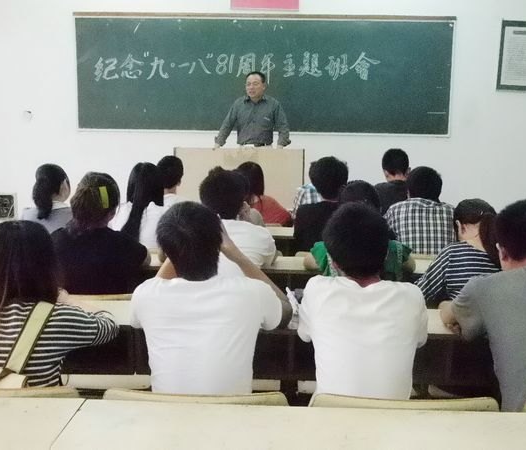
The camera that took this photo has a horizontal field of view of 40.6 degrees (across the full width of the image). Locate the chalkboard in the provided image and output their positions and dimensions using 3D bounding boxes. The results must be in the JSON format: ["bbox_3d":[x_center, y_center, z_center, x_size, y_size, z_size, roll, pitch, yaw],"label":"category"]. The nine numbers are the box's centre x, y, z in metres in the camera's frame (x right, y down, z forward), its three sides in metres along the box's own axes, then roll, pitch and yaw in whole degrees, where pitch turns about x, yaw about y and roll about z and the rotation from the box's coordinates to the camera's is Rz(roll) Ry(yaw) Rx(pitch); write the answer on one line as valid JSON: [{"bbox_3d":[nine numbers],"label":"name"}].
[{"bbox_3d":[0.006,-1.526,7.271,3.878,1.198,0.060,1,9,1],"label":"chalkboard"}]

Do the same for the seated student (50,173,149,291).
[{"bbox_3d":[-0.697,0.377,3.232,0.470,1.240,0.780,1,9,1],"label":"seated student"}]

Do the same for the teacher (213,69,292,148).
[{"bbox_3d":[-0.093,-0.542,6.522,0.695,1.700,0.420,1,9,1],"label":"teacher"}]

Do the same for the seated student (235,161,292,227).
[{"bbox_3d":[-0.046,0.125,5.054,0.470,1.165,0.780,0,9,-4],"label":"seated student"}]

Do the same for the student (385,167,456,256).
[{"bbox_3d":[0.873,0.264,4.114,0.480,1.220,0.780,1,9,1],"label":"student"}]

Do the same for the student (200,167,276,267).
[{"bbox_3d":[-0.187,0.369,3.218,0.500,1.274,0.780,1,9,1],"label":"student"}]

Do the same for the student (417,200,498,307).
[{"bbox_3d":[0.854,0.445,3.204,0.480,1.159,0.780,-1,9,-11],"label":"student"}]

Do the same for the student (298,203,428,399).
[{"bbox_3d":[0.282,0.538,2.294,0.470,1.254,0.780,1,9,1],"label":"student"}]

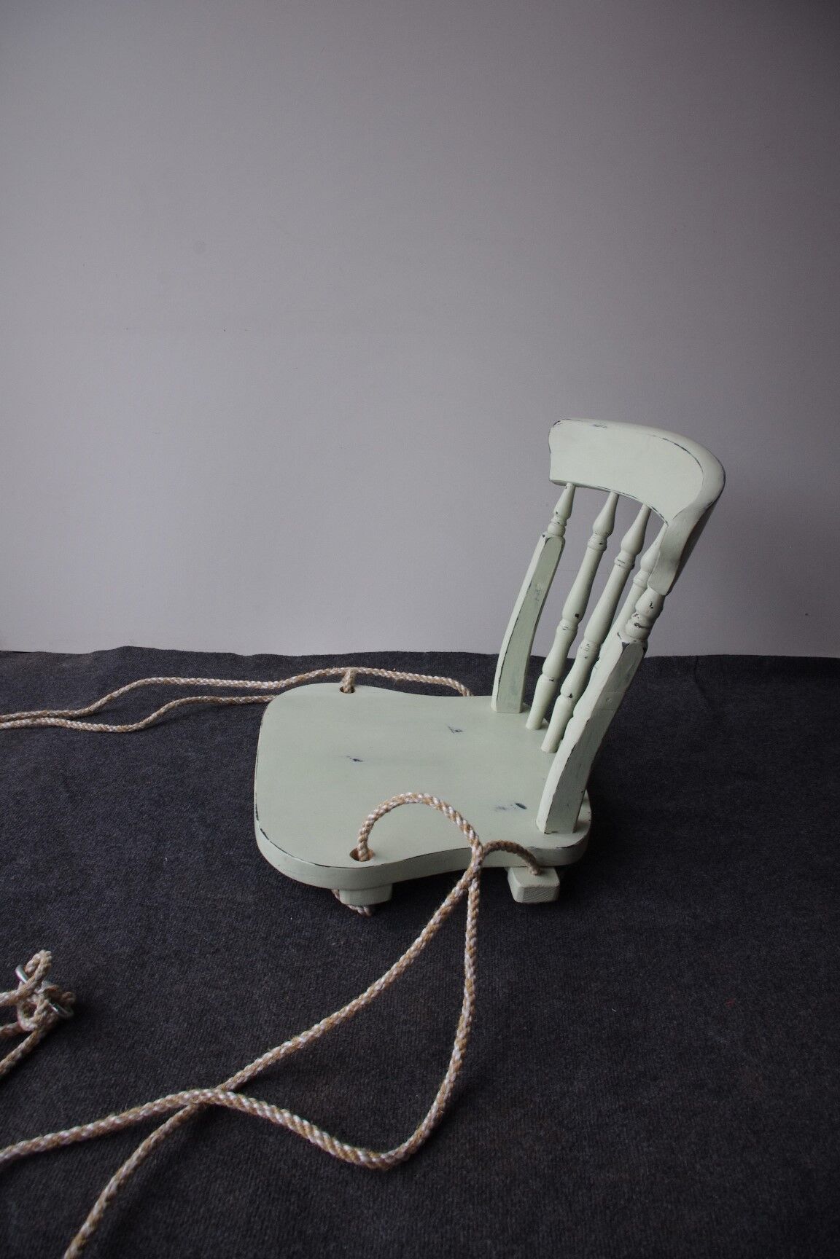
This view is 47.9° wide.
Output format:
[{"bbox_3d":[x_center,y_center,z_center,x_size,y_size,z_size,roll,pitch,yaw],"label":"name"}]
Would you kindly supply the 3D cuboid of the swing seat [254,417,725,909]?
[{"bbox_3d":[0.061,0.000,1.090,0.503,0.456,0.411,0,24,-7],"label":"swing seat"}]

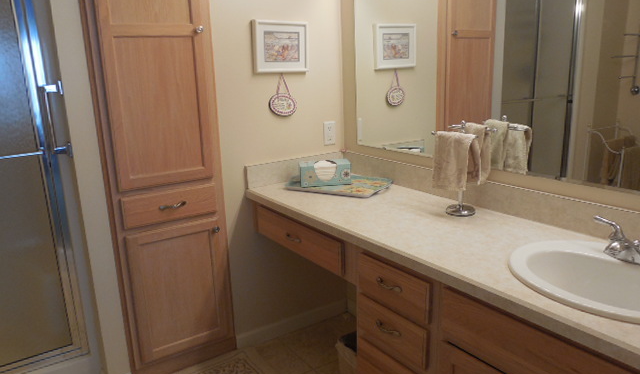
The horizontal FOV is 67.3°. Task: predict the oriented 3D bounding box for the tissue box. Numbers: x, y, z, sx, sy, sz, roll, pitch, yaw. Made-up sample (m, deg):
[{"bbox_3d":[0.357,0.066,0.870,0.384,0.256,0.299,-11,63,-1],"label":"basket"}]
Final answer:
[{"bbox_3d":[0.023,-0.064,2.214,0.226,0.093,0.127,-3,14,-5],"label":"tissue box"}]

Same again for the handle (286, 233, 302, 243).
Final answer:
[{"bbox_3d":[-0.102,0.203,1.900,0.026,0.019,0.104,-11,16,-33],"label":"handle"}]

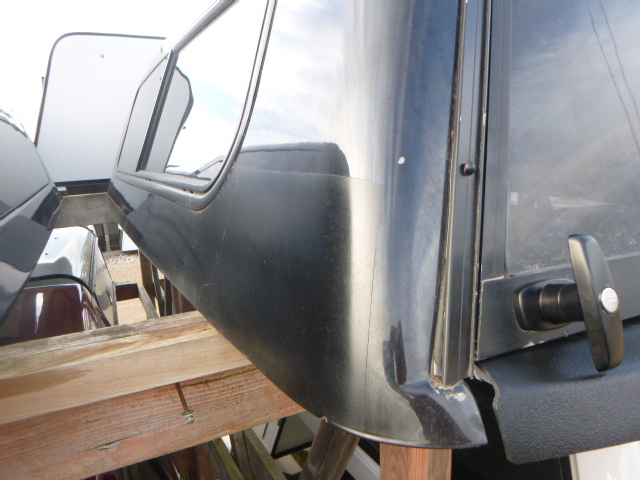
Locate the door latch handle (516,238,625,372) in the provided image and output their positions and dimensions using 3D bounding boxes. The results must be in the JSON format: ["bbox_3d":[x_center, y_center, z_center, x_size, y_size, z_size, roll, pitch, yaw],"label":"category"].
[{"bbox_3d":[0.216,0.052,0.387,0.082,0.108,0.058,-5,-8,-26],"label":"door latch handle"}]

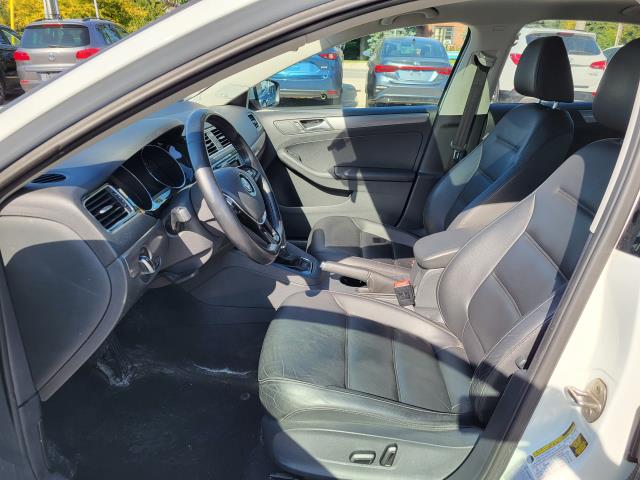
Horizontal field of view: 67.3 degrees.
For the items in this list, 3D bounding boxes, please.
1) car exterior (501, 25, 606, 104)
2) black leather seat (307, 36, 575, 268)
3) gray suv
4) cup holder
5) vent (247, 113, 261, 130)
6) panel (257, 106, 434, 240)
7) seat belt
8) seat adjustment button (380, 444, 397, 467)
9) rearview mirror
[{"bbox_3d":[4.934,-4.151,11.782,1.880,1.680,4.700,3,21,5],"label":"car exterior"},{"bbox_3d":[0.396,-0.240,1.764,0.880,0.950,0.530,3,21,5],"label":"black leather seat"},{"bbox_3d":[-5.045,-4.265,11.584,1.810,1.690,4.430,3,21,5],"label":"gray suv"},{"bbox_3d":[0.107,0.163,1.524,0.082,0.070,0.082,3,21,5],"label":"cup holder"},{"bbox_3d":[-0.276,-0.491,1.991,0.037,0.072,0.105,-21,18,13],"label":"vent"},{"bbox_3d":[0.054,-0.248,2.114,0.840,0.670,0.130,3,21,5],"label":"panel"},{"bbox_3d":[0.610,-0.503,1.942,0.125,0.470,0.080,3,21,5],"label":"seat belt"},{"bbox_3d":[0.139,0.440,0.985,0.026,0.058,0.022,14,22,0],"label":"seat adjustment button"},{"bbox_3d":[-0.253,-0.685,2.262,0.090,0.135,0.185,12,24,25],"label":"rearview mirror"}]

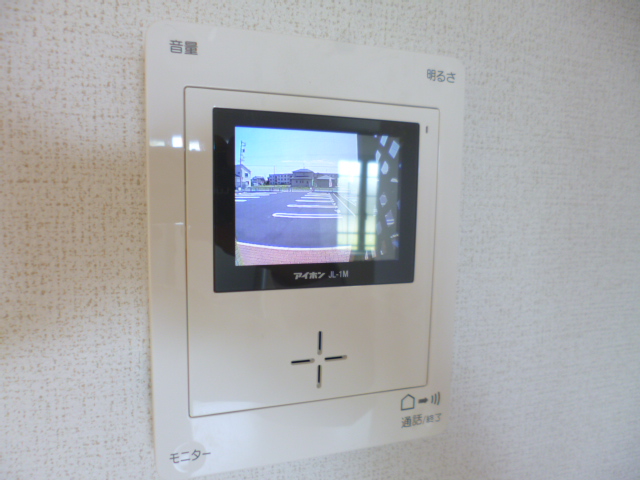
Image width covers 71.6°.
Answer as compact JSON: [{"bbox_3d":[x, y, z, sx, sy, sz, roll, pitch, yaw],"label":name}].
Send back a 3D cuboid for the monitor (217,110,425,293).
[{"bbox_3d":[0.000,-0.015,0.186,0.087,0.070,0.010,-1,6,-18],"label":"monitor"}]

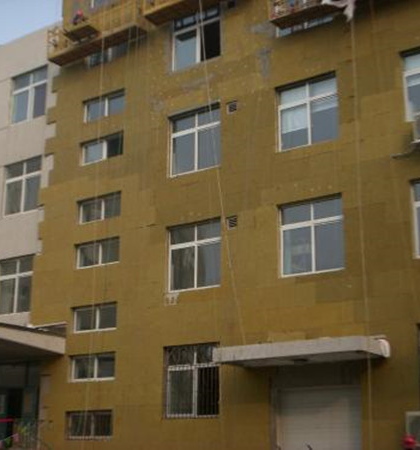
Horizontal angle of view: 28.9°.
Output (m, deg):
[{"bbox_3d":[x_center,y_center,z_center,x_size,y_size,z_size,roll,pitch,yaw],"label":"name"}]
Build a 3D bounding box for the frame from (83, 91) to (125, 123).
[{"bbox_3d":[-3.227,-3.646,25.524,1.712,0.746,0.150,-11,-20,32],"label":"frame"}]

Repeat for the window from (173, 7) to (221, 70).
[{"bbox_3d":[-0.365,-5.830,25.263,1.817,1.910,0.120,-11,-20,32],"label":"window"}]

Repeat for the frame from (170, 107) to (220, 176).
[{"bbox_3d":[-0.382,-2.473,24.247,1.817,1.910,0.120,-11,-20,32],"label":"frame"}]

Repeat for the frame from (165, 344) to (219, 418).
[{"bbox_3d":[-0.417,4.259,22.212,1.817,1.910,0.120,-11,-20,32],"label":"frame"}]

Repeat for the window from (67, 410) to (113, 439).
[{"bbox_3d":[-3.459,5.866,23.831,1.748,0.762,0.120,-11,-20,32],"label":"window"}]

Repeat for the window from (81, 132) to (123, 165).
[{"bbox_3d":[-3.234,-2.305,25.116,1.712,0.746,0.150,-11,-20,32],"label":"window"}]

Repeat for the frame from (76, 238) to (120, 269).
[{"bbox_3d":[-3.433,0.919,25.327,1.748,0.762,0.120,-11,-20,32],"label":"frame"}]

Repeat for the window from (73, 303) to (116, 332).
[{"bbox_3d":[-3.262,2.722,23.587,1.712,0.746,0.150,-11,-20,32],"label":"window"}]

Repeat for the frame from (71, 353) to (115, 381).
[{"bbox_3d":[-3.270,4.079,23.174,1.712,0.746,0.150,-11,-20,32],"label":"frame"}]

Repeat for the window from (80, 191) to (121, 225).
[{"bbox_3d":[-3.426,-0.481,25.750,1.748,0.762,0.120,-11,-20,32],"label":"window"}]

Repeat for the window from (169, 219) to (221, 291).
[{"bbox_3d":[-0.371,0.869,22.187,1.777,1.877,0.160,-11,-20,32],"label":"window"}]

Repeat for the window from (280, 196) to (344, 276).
[{"bbox_3d":[2.663,0.326,21.277,1.817,1.910,0.120,-11,-20,32],"label":"window"}]

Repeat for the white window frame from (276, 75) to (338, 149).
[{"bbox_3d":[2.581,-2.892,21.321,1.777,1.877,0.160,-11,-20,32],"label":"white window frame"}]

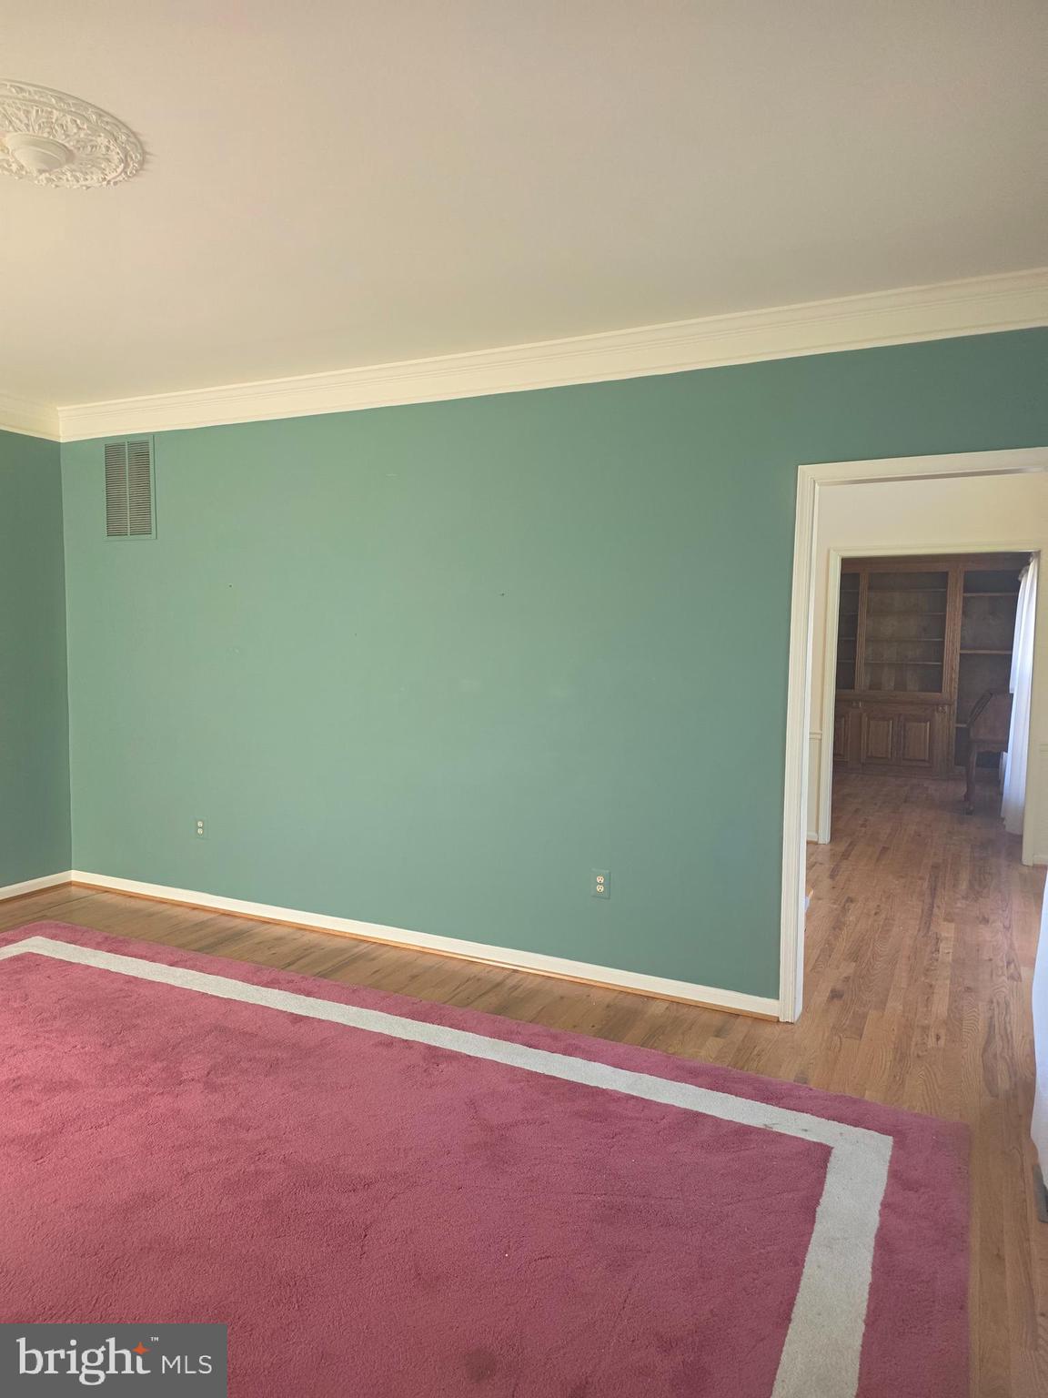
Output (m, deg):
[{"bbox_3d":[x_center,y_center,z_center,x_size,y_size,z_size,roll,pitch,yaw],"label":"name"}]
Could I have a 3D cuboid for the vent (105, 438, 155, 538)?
[{"bbox_3d":[-2.111,-1.116,4.944,0.398,0.533,0.020,3,5,26],"label":"vent"}]

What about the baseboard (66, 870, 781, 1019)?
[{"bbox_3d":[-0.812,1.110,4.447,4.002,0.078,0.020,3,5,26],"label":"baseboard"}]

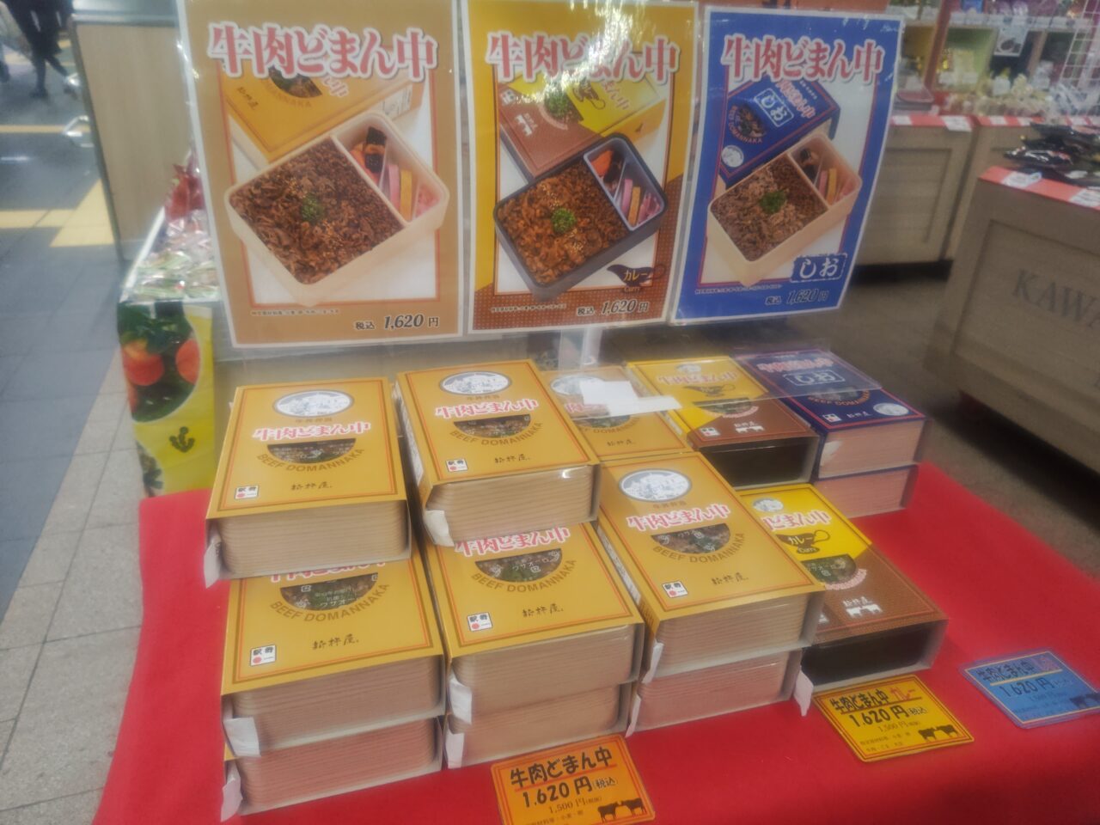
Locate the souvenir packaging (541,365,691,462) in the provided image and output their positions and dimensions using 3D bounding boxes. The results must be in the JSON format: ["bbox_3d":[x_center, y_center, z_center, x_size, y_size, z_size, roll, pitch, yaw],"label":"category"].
[{"bbox_3d":[0.046,0.021,0.774,0.132,0.054,0.202,-5,29,-14],"label":"souvenir packaging"}]

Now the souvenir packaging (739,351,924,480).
[{"bbox_3d":[0.318,-0.008,0.867,0.132,0.054,0.202,-6,29,-16],"label":"souvenir packaging"}]

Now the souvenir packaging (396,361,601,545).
[{"bbox_3d":[-0.054,0.024,0.645,0.132,0.054,0.202,-6,29,-17],"label":"souvenir packaging"}]

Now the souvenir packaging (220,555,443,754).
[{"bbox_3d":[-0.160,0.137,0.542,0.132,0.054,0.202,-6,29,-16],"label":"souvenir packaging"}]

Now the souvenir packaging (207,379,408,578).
[{"bbox_3d":[-0.192,0.043,0.599,0.132,0.054,0.202,-5,29,-14],"label":"souvenir packaging"}]

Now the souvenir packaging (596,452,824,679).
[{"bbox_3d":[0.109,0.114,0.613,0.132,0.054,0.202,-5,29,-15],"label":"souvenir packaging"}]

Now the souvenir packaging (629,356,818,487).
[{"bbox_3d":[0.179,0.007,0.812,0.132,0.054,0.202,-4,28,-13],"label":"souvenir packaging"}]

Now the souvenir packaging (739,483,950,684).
[{"bbox_3d":[0.231,0.150,0.670,0.132,0.054,0.202,-5,29,-14],"label":"souvenir packaging"}]

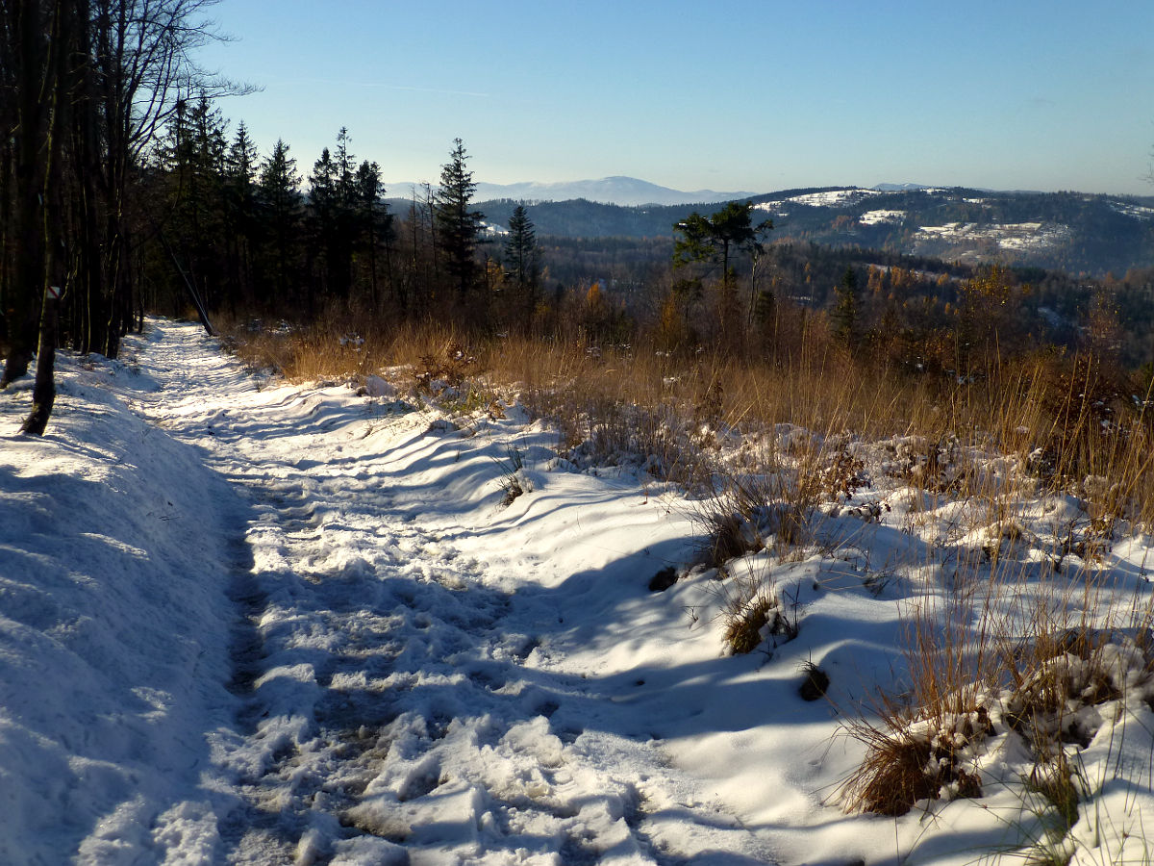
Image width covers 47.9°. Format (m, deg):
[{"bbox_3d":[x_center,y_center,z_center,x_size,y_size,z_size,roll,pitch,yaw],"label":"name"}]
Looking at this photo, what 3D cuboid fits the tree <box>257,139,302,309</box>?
[{"bbox_3d":[-17.634,-12.336,77.029,2.680,9.900,2.550,-2,10,-13],"label":"tree"}]

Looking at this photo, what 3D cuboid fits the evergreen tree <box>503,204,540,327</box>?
[{"bbox_3d":[-3.294,-9.910,77.459,2.250,7.280,2.130,0,10,-2],"label":"evergreen tree"}]

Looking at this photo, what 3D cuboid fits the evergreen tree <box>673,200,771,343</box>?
[{"bbox_3d":[6.682,-7.357,59.631,4.410,6.490,4.190,1,10,6],"label":"evergreen tree"}]

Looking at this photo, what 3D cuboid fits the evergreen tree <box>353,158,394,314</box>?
[{"bbox_3d":[-11.657,-11.285,74.169,2.260,8.570,2.150,-2,10,-9],"label":"evergreen tree"}]

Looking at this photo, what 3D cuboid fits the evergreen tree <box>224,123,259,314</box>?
[{"bbox_3d":[-20.342,-13.151,78.916,2.170,11.170,2.070,-3,10,-14],"label":"evergreen tree"}]

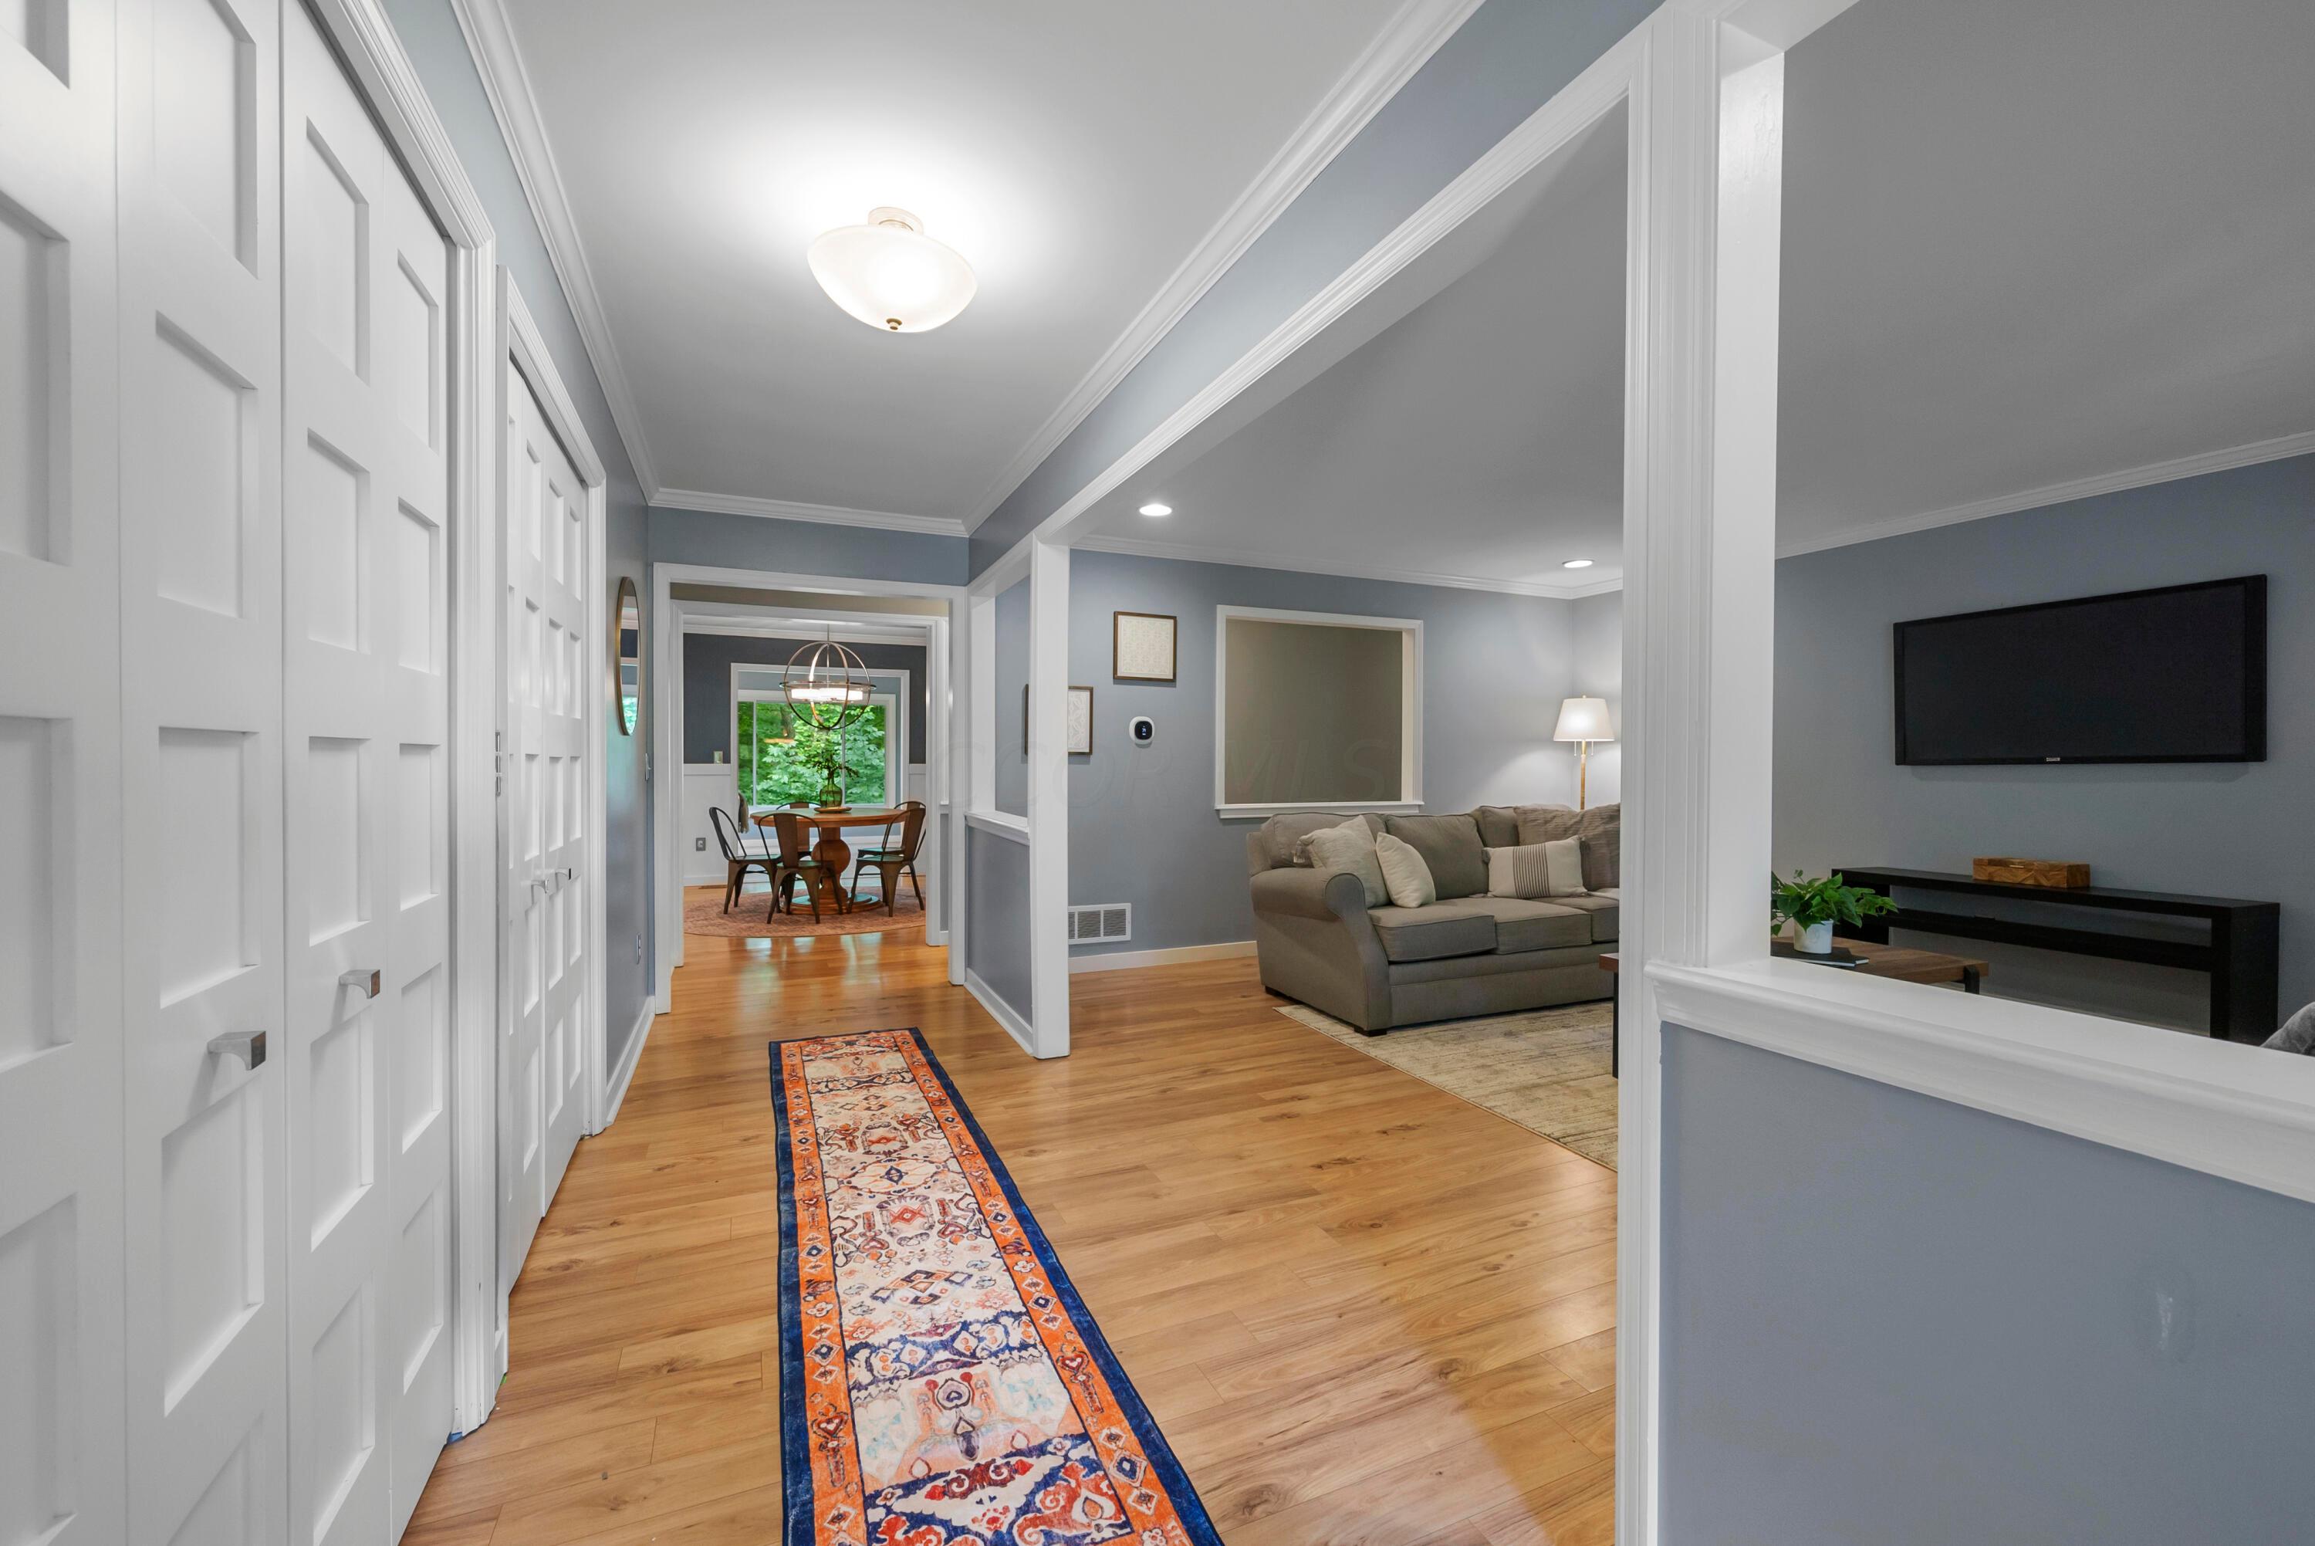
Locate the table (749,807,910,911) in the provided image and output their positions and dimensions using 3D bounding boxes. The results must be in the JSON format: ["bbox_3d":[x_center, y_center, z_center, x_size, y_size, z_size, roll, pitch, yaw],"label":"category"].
[{"bbox_3d":[-2.651,0.715,7.367,1.220,0.767,1.220,0,1,-24],"label":"table"}]

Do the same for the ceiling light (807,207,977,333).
[{"bbox_3d":[-0.616,-1.164,2.111,0.380,0.255,0.380,0,1,-24],"label":"ceiling light"}]

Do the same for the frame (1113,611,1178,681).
[{"bbox_3d":[-0.058,-0.726,5.197,0.395,0.385,0.025,0,0,-24],"label":"frame"}]

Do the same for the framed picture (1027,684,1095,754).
[{"bbox_3d":[-0.531,-0.290,4.994,0.390,0.387,0.025,0,1,-24],"label":"framed picture"}]

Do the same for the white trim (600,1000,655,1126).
[{"bbox_3d":[-2.067,1.081,3.551,0.022,0.107,1.390,0,1,-24],"label":"white trim"}]

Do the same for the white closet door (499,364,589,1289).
[{"bbox_3d":[-1.559,0.107,2.287,0.050,2.005,1.100,0,0,-24],"label":"white closet door"}]

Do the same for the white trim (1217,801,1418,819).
[{"bbox_3d":[1.074,0.229,5.685,1.555,0.085,0.060,0,0,-24],"label":"white trim"}]

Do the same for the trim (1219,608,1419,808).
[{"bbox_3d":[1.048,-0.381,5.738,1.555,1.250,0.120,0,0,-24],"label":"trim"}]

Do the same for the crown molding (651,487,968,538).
[{"bbox_3d":[-1.665,-1.277,4.454,1.492,0.082,0.055,0,1,-24],"label":"crown molding"}]

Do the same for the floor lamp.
[{"bbox_3d":[2.923,0.306,6.174,0.374,1.653,0.374,0,1,-24],"label":"floor lamp"}]

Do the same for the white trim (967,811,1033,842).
[{"bbox_3d":[-0.698,0.234,4.221,0.165,0.076,1.270,0,1,-24],"label":"white trim"}]

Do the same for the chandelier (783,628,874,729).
[{"bbox_3d":[-2.668,-0.815,7.343,0.704,0.922,0.704,0,1,-24],"label":"chandelier"}]

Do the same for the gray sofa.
[{"bbox_3d":[1.845,0.676,4.785,2.880,0.890,0.970,0,0,-24],"label":"gray sofa"}]

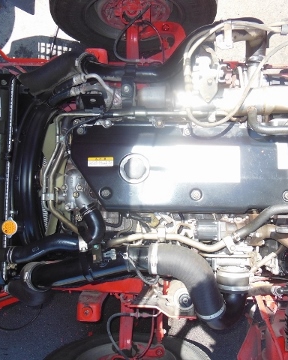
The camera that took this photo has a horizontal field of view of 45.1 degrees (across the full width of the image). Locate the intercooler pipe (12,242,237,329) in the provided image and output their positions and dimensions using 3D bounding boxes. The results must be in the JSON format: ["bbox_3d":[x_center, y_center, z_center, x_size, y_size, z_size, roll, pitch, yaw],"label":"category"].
[{"bbox_3d":[-0.083,0.345,1.130,0.730,0.210,0.290,0,87,0],"label":"intercooler pipe"}]

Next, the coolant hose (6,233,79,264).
[{"bbox_3d":[-0.325,0.219,1.110,0.230,0.085,0.100,0,87,0],"label":"coolant hose"}]

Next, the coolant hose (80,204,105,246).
[{"bbox_3d":[-0.167,0.142,1.100,0.085,0.110,0.140,0,87,0],"label":"coolant hose"}]

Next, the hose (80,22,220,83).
[{"bbox_3d":[0.025,-0.485,1.310,0.520,0.140,0.210,0,87,0],"label":"hose"}]

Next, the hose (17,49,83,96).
[{"bbox_3d":[-0.349,-0.395,1.280,0.235,0.120,0.165,0,87,0],"label":"hose"}]

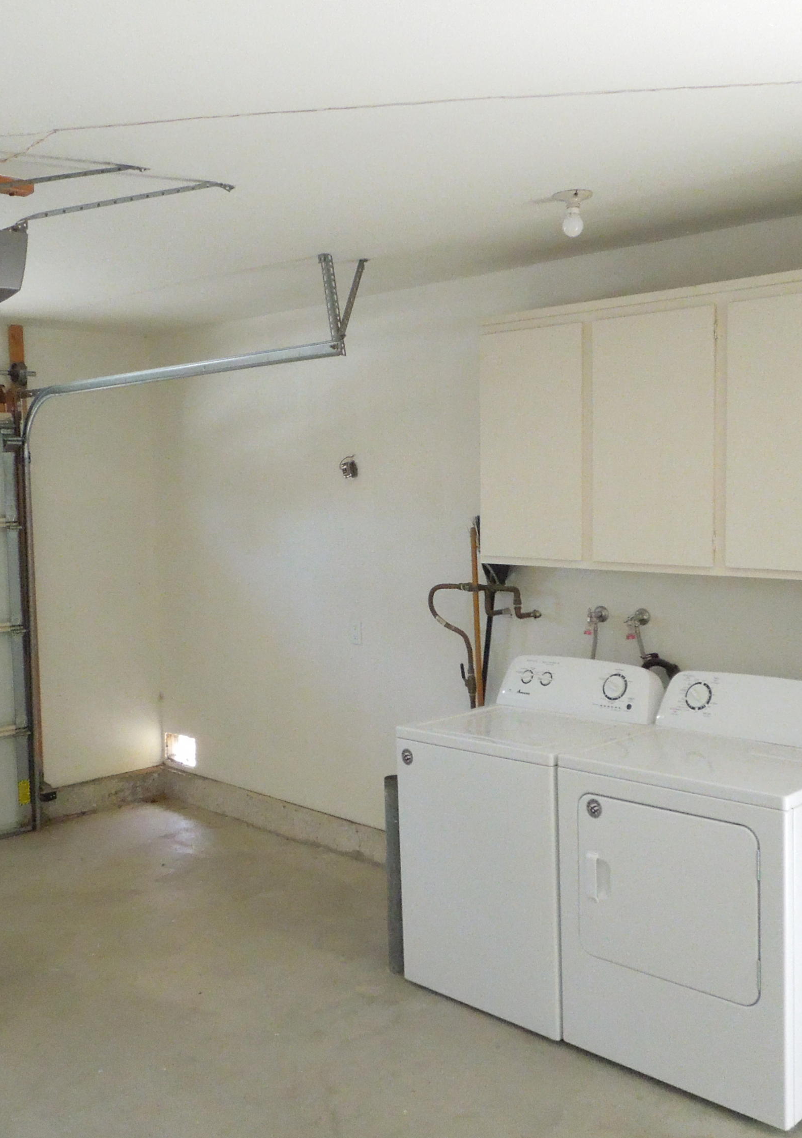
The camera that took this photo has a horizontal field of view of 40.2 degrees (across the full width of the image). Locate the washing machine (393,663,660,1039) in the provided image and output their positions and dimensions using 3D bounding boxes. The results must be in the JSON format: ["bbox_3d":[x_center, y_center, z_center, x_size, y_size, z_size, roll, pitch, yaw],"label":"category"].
[{"bbox_3d":[0.478,0.927,3.879,0.698,1.087,0.678,4,6,45],"label":"washing machine"}]

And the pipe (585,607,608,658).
[{"bbox_3d":[0.752,0.252,4.259,0.075,0.209,0.090,4,6,45],"label":"pipe"}]

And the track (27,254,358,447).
[{"bbox_3d":[-1.050,-0.924,5.017,2.493,0.638,0.279,4,6,45],"label":"track"}]

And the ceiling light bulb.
[{"bbox_3d":[0.531,-1.081,3.377,0.122,0.131,0.122,0,4,0],"label":"ceiling light bulb"}]

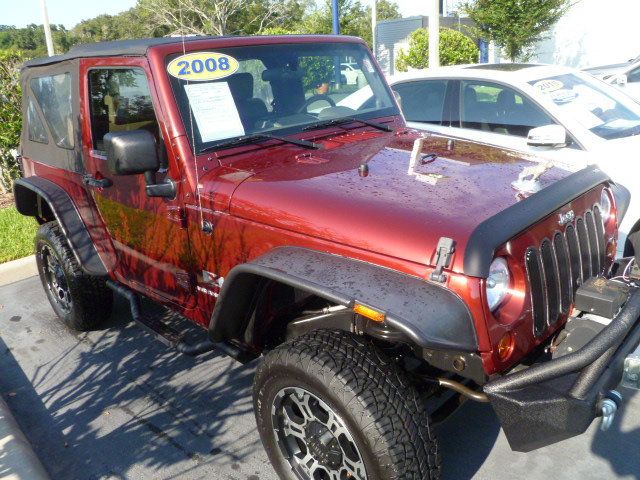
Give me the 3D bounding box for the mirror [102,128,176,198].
[{"bbox_3d":[-0.740,-0.291,2.156,0.150,0.320,0.270,15,27,42],"label":"mirror"}]

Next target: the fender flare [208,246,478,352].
[{"bbox_3d":[0.004,0.272,1.835,1.050,0.425,0.315,15,27,42],"label":"fender flare"}]

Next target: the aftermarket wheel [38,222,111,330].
[{"bbox_3d":[-1.676,0.235,3.536,0.756,0.756,0.260,15,27,42],"label":"aftermarket wheel"}]

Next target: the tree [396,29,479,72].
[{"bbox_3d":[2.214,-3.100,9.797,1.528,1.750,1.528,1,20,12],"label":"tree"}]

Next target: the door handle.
[{"bbox_3d":[-1.187,-0.308,2.750,0.260,0.060,0.065,15,27,42],"label":"door handle"}]

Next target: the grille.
[{"bbox_3d":[0.926,0.098,1.972,0.090,0.380,0.740,15,27,42],"label":"grille"}]

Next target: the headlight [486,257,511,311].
[{"bbox_3d":[0.527,0.128,1.616,0.100,0.184,0.184,15,27,42],"label":"headlight"}]

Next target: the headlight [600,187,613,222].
[{"bbox_3d":[1.248,-0.162,2.312,0.100,0.184,0.184,15,27,42],"label":"headlight"}]

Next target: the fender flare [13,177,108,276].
[{"bbox_3d":[-1.663,-0.114,3.283,0.970,0.460,0.160,15,27,42],"label":"fender flare"}]

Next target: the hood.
[{"bbox_3d":[0.476,-0.263,2.288,1.160,0.235,1.380,15,27,42],"label":"hood"}]

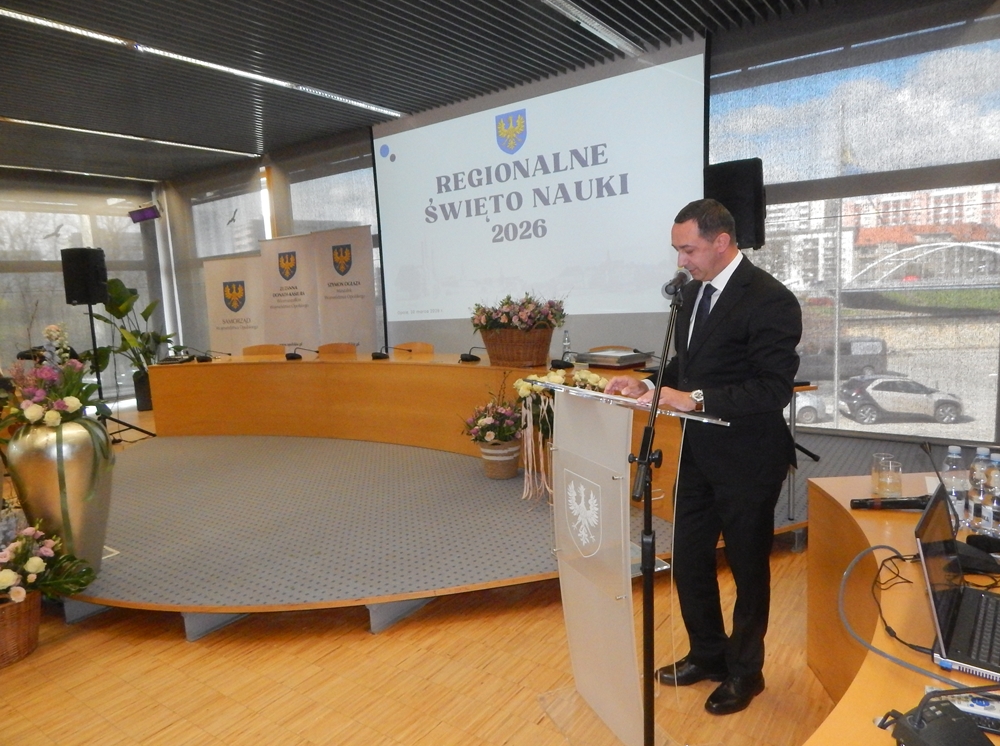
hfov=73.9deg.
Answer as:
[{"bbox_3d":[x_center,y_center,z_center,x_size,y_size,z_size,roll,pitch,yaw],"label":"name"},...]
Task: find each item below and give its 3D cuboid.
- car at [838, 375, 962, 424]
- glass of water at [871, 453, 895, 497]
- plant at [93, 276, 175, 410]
[{"bbox_3d":[14.200,0.870,23.600,3.700,1.510,1.740,-1,8,10],"label":"car"},{"bbox_3d":[1.326,0.354,2.299,0.078,0.131,0.078,2,9,30],"label":"glass of water"},{"bbox_3d":[-5.103,-0.385,9.236,1.050,1.804,0.950,-7,9,-28],"label":"plant"}]

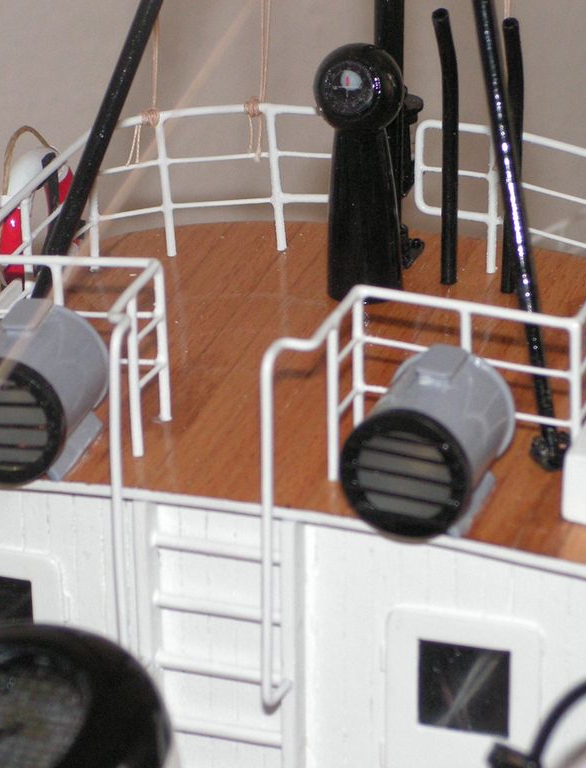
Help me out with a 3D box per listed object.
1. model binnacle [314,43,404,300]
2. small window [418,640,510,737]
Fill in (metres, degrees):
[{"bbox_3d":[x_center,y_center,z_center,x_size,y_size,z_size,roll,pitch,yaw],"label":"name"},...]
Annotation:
[{"bbox_3d":[0.015,-0.049,0.683,0.020,0.058,0.020,7,25,15],"label":"model binnacle"},{"bbox_3d":[0.034,0.061,0.605,0.019,0.019,0.002,7,25,15],"label":"small window"}]

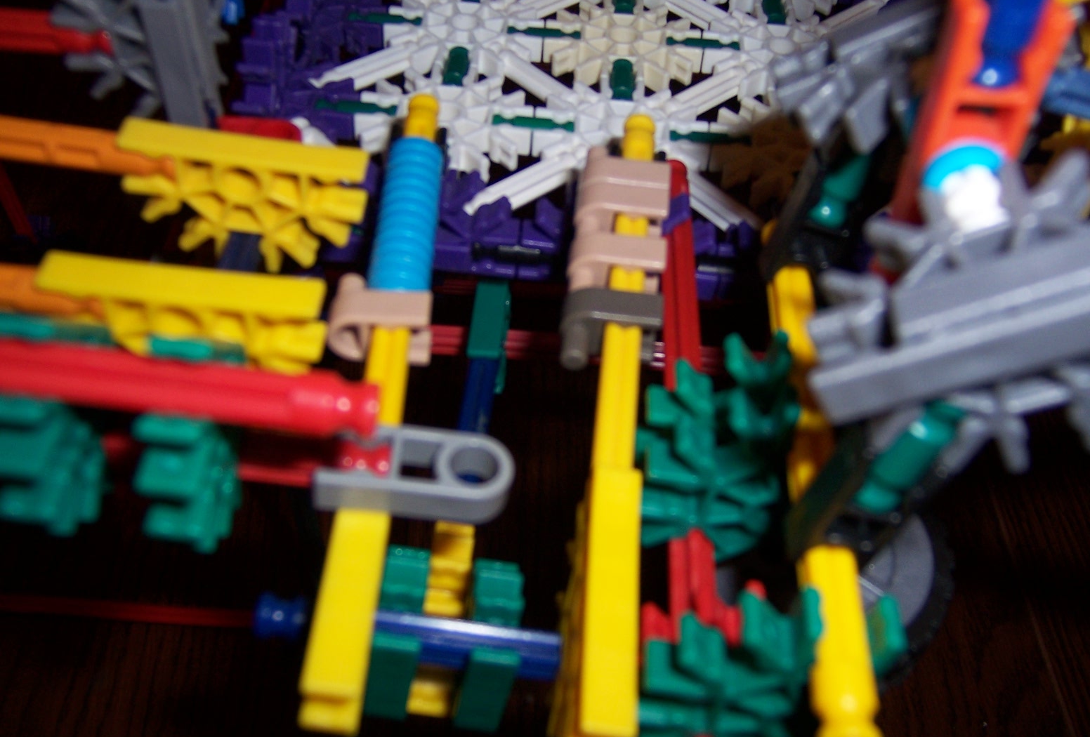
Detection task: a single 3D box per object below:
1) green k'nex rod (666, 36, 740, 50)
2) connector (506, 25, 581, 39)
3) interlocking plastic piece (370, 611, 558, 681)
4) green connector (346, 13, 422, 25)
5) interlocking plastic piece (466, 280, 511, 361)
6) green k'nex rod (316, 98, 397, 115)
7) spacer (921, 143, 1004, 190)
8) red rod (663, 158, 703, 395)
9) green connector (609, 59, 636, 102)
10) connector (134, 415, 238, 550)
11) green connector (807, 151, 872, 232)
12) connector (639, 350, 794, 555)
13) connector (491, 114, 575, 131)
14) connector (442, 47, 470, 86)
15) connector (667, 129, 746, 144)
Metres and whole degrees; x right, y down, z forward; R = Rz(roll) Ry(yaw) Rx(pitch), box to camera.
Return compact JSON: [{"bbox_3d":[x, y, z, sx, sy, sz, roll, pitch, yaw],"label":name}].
[{"bbox_3d":[0.037,-0.075,0.246,0.017,0.006,0.006,4,48,0],"label":"green k'nex rod"},{"bbox_3d":[0.000,-0.078,0.247,0.017,0.006,0.006,4,47,0],"label":"connector"},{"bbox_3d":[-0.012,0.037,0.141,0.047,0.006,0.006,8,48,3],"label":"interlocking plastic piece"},{"bbox_3d":[-0.038,-0.081,0.247,0.017,0.006,0.006,4,47,0],"label":"green connector"},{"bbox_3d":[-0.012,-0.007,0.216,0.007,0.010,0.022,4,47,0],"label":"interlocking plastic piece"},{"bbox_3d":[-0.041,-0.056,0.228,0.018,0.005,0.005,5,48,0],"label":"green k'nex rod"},{"bbox_3d":[0.049,-0.023,0.121,0.010,0.010,0.004,4,47,0],"label":"spacer"},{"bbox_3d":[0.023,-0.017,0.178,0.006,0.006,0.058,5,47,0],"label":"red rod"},{"bbox_3d":[0.017,-0.063,0.234,0.006,0.006,0.017,4,47,0],"label":"green connector"},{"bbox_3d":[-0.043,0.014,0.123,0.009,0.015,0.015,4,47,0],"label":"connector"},{"bbox_3d":[0.043,-0.027,0.145,0.006,0.017,0.006,13,47,-10],"label":"green connector"},{"bbox_3d":[0.023,0.012,0.138,0.020,0.025,0.015,4,47,0],"label":"connector"},{"bbox_3d":[-0.002,-0.050,0.221,0.017,0.006,0.006,4,48,0],"label":"connector"},{"bbox_3d":[-0.020,-0.065,0.234,0.006,0.006,0.017,4,48,0],"label":"connector"},{"bbox_3d":[0.035,-0.047,0.221,0.017,0.006,0.006,4,48,0],"label":"connector"}]

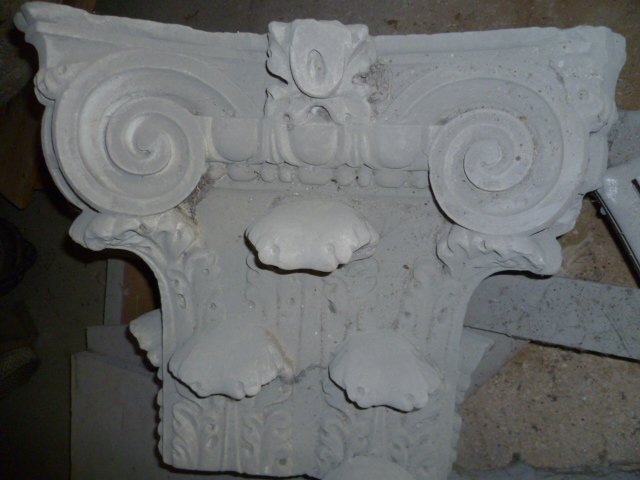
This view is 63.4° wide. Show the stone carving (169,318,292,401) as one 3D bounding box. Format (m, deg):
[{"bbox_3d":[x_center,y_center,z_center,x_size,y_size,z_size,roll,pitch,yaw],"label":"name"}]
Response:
[{"bbox_3d":[-0.114,0.154,0.685,0.155,0.080,0.079,3,98,0],"label":"stone carving"}]

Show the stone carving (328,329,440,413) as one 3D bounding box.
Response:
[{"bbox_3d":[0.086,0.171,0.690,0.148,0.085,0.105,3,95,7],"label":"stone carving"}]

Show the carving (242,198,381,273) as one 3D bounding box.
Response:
[{"bbox_3d":[-0.009,-0.008,0.650,0.158,0.085,0.081,3,98,0],"label":"carving"}]

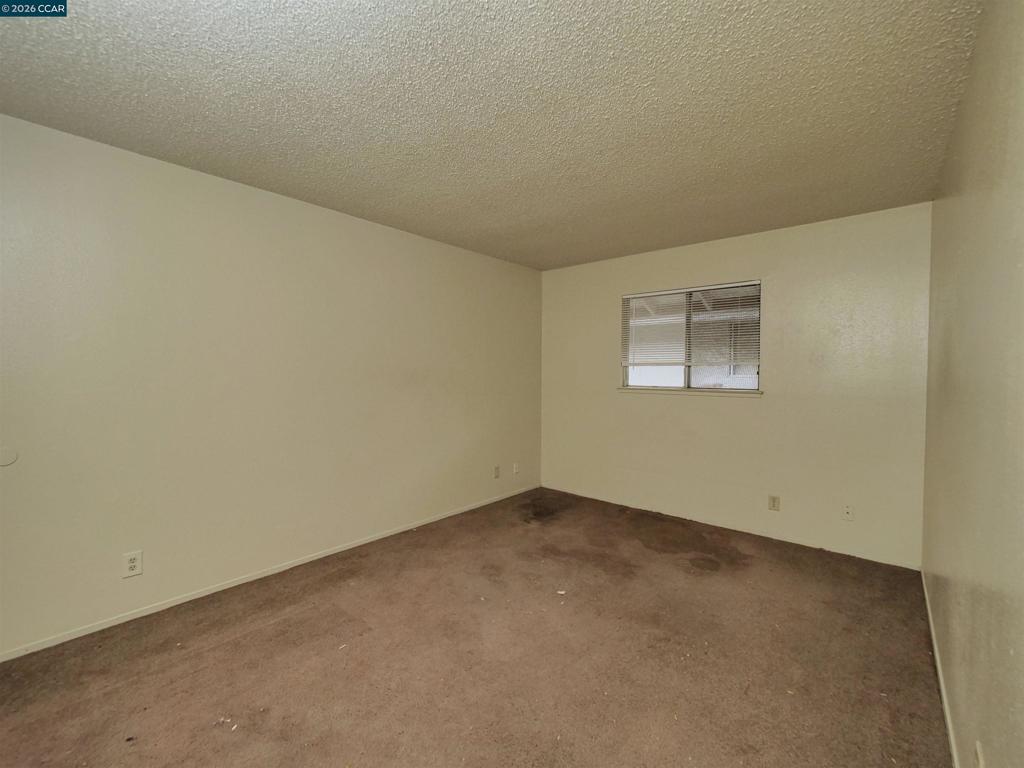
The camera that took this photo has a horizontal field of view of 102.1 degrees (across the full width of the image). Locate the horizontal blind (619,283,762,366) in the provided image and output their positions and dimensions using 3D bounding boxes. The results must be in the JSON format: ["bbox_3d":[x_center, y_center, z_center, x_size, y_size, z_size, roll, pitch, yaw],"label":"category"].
[{"bbox_3d":[1.548,-0.500,3.713,1.175,0.700,0.040,2,2,40],"label":"horizontal blind"}]

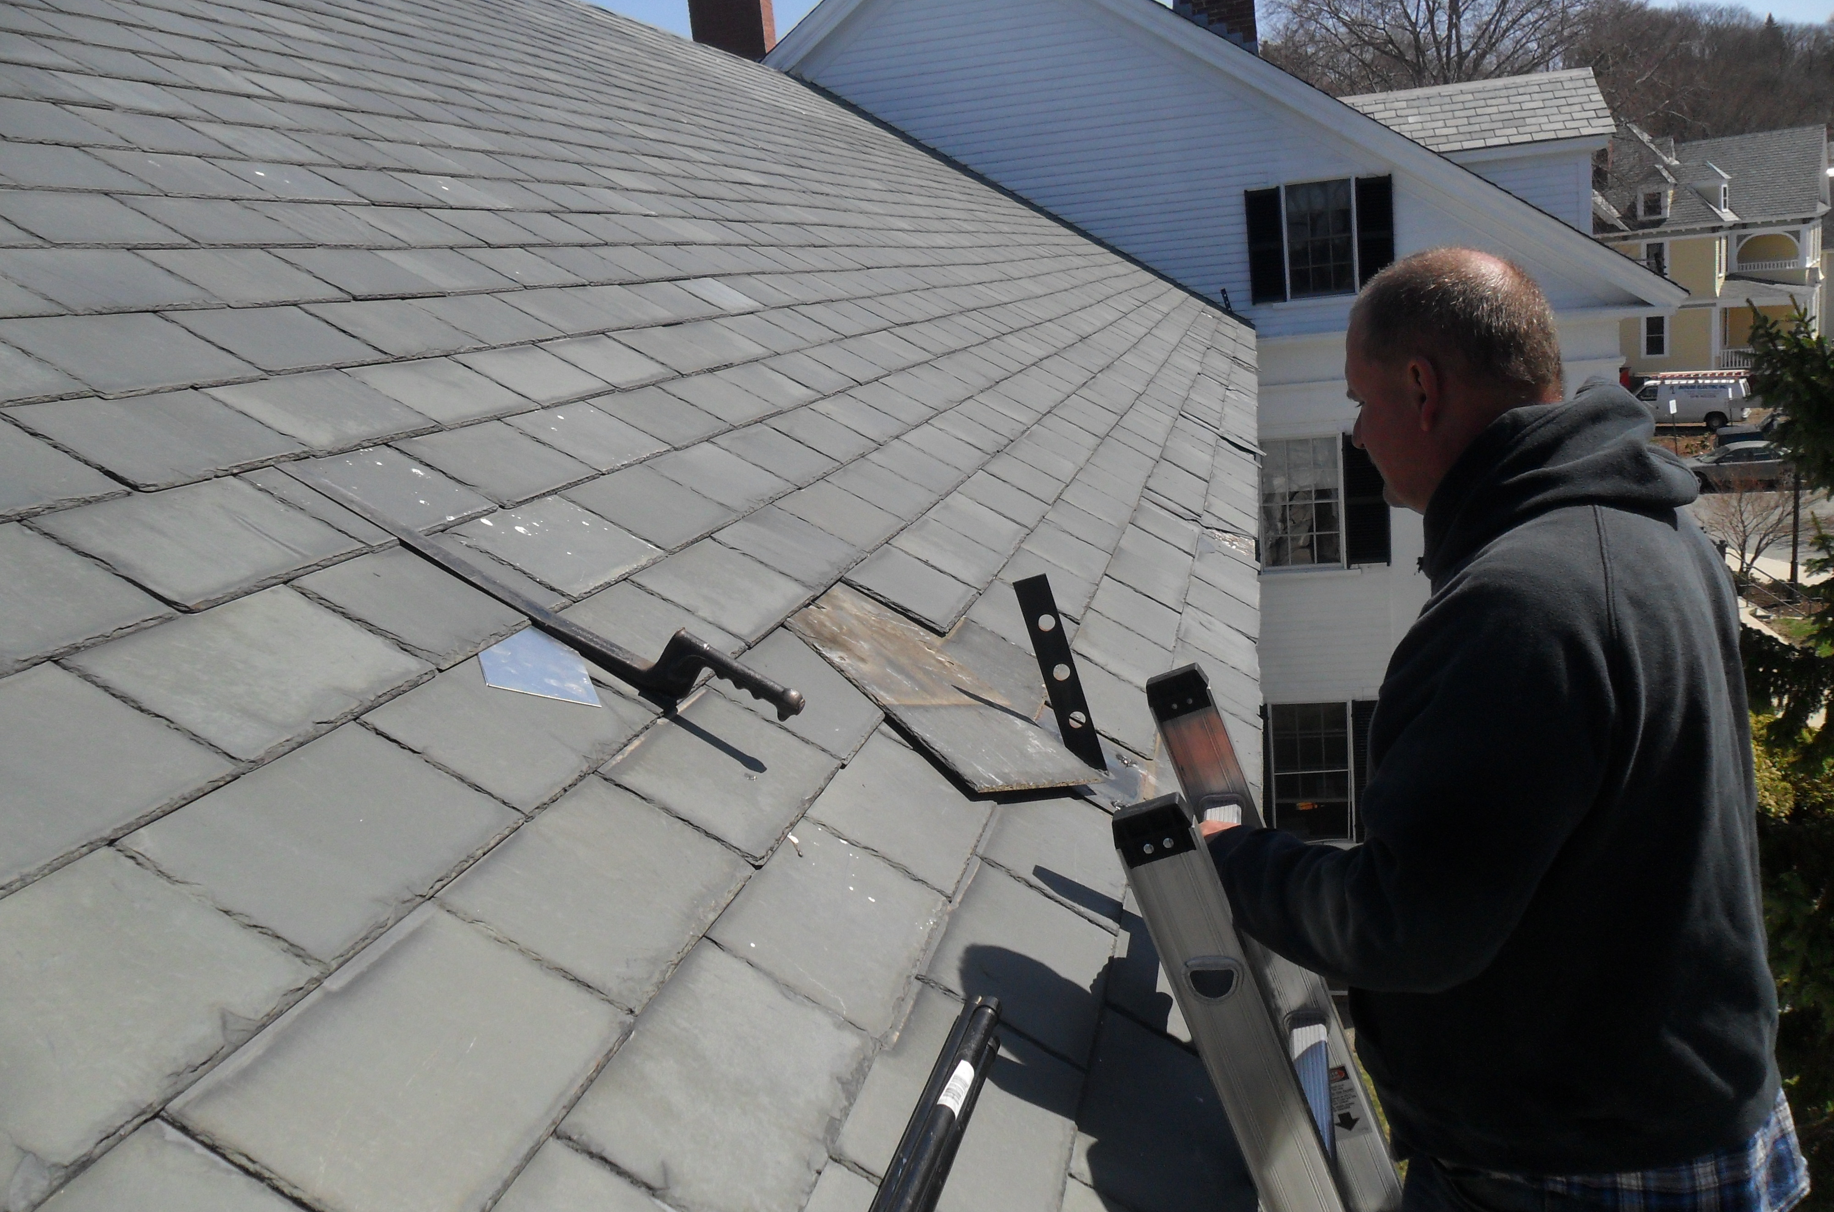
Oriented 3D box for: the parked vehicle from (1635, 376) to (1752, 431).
[{"bbox_3d":[34.093,-8.950,63.535,5.500,2.100,2.000,6,17,43],"label":"parked vehicle"}]

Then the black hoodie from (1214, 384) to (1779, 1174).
[{"bbox_3d":[0.566,0.142,1.410,0.500,0.680,0.530,-2,13,19],"label":"black hoodie"}]

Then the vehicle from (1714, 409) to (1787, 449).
[{"bbox_3d":[32.090,-6.291,52.562,4.750,1.650,1.850,0,13,25],"label":"vehicle"}]

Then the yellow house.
[{"bbox_3d":[39.061,-17.671,71.426,13.000,12.700,10.500,5,17,42],"label":"yellow house"}]

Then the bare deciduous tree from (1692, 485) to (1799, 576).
[{"bbox_3d":[20.994,-1.928,36.252,2.500,2.350,2.600,0,13,25],"label":"bare deciduous tree"}]

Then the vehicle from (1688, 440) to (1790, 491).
[{"bbox_3d":[27.267,-4.590,47.037,4.750,1.450,1.800,0,13,25],"label":"vehicle"}]

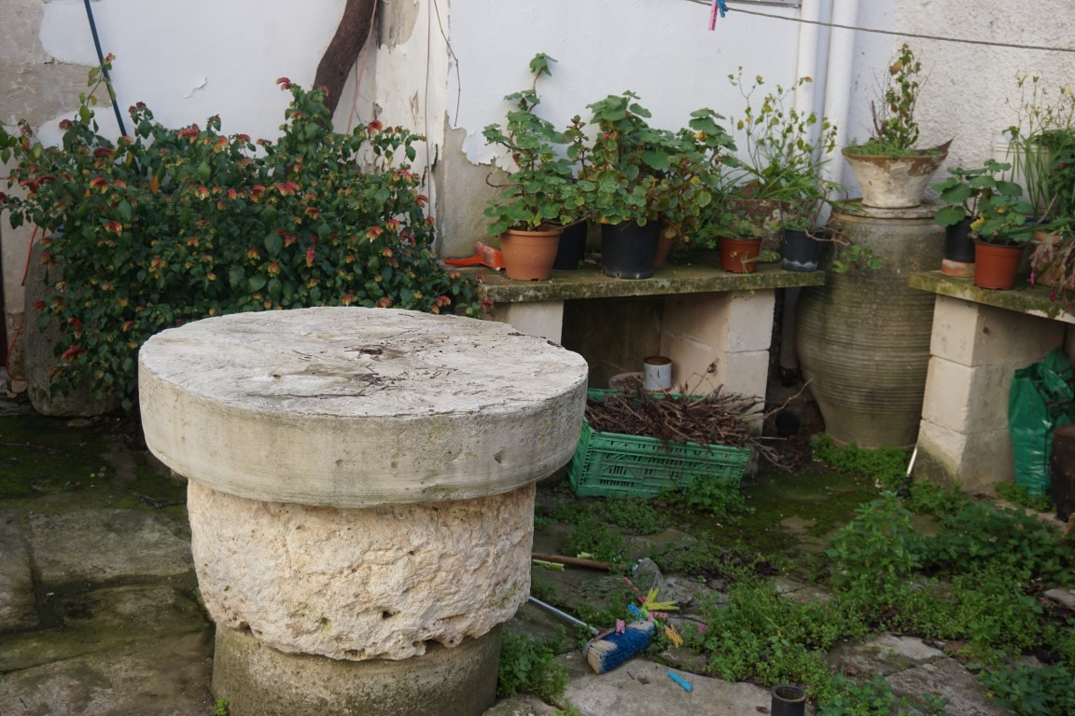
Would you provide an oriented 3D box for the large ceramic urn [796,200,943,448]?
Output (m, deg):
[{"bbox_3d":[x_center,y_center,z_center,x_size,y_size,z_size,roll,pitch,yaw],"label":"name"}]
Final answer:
[{"bbox_3d":[1.480,-0.147,4.764,0.720,1.016,0.720,1,12,0],"label":"large ceramic urn"}]

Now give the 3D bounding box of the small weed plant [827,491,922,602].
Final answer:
[{"bbox_3d":[1.005,0.543,3.300,0.280,0.260,0.260,1,12,0],"label":"small weed plant"}]

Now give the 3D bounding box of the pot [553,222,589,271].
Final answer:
[{"bbox_3d":[0.090,-0.458,4.348,0.200,0.200,0.200,1,12,0],"label":"pot"}]

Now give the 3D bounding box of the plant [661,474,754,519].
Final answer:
[{"bbox_3d":[0.594,0.460,3.897,0.320,0.150,0.220,1,12,0],"label":"plant"}]

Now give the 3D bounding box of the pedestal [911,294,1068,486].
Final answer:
[{"bbox_3d":[1.771,0.115,4.286,0.470,0.720,0.230,-4,13,-24],"label":"pedestal"}]

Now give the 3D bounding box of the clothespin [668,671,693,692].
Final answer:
[{"bbox_3d":[0.348,0.786,2.696,0.016,0.012,0.080,-5,14,-26],"label":"clothespin"}]

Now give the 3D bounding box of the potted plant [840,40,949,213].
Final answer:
[{"bbox_3d":[1.486,-0.964,4.588,0.450,0.656,0.440,1,12,0],"label":"potted plant"}]

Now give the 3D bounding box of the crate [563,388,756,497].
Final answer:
[{"bbox_3d":[0.421,0.328,4.125,0.600,0.250,0.400,6,22,-13],"label":"crate"}]

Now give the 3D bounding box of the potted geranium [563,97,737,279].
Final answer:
[{"bbox_3d":[0.435,-0.667,4.220,0.624,0.676,0.440,-4,13,-24],"label":"potted geranium"}]

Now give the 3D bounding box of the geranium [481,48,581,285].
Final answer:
[{"bbox_3d":[-0.027,-0.693,4.014,0.336,0.793,0.340,1,12,0],"label":"geranium"}]

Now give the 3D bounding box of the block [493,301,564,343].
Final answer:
[{"bbox_3d":[-0.129,-0.132,4.149,0.250,0.250,0.450,-4,13,-24],"label":"block"}]

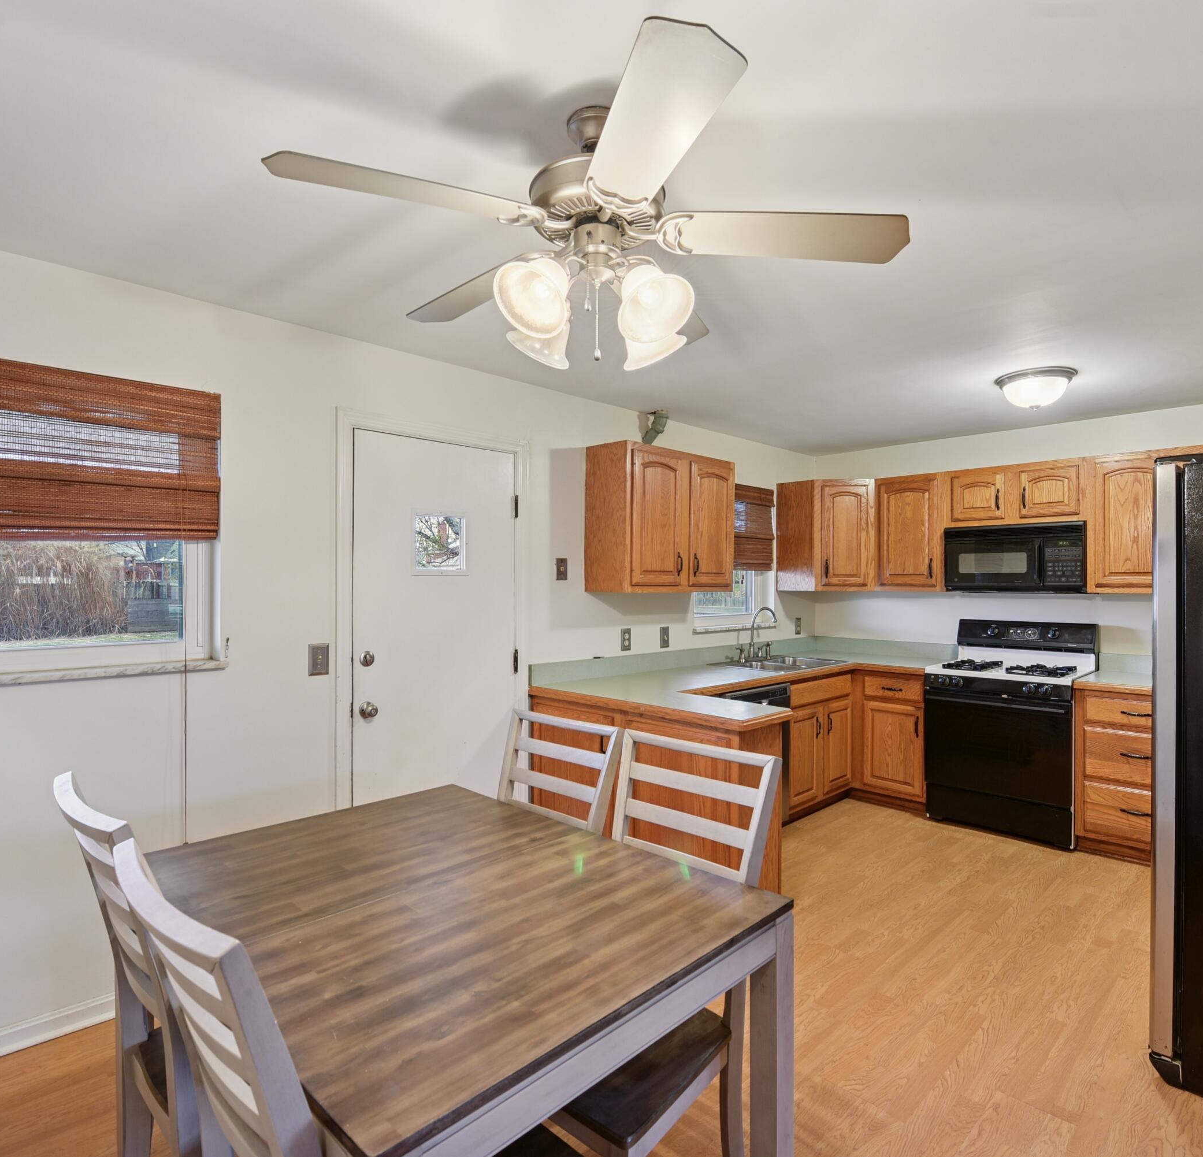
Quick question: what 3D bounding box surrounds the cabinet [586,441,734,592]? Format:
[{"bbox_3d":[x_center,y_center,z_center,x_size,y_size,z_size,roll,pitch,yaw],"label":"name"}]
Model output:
[{"bbox_3d":[0.367,-0.308,3.855,0.933,0.775,0.320,1,-1,-44],"label":"cabinet"}]

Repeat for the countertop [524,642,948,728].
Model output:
[{"bbox_3d":[1.123,0.517,3.952,2.892,0.140,1.277,0,0,-44],"label":"countertop"}]

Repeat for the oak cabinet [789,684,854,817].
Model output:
[{"bbox_3d":[1.164,1.005,4.394,0.790,0.825,0.610,1,-1,-44],"label":"oak cabinet"}]

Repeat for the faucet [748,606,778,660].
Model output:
[{"bbox_3d":[1.081,0.371,4.562,0.070,0.357,0.220,1,-1,-44],"label":"faucet"}]

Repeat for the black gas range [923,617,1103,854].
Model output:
[{"bbox_3d":[2.463,0.871,4.063,0.650,1.193,0.754,1,-1,-44],"label":"black gas range"}]

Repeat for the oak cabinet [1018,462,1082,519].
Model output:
[{"bbox_3d":[2.735,-0.514,4.066,0.322,0.345,0.370,1,-1,-44],"label":"oak cabinet"}]

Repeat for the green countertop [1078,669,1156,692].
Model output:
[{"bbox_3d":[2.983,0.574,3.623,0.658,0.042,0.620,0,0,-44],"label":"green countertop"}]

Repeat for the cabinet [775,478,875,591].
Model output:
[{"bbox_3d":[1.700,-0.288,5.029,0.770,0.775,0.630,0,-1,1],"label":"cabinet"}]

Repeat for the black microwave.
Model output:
[{"bbox_3d":[2.586,-0.118,4.184,0.365,0.409,0.758,1,-1,-44],"label":"black microwave"}]

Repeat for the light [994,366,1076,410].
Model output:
[{"bbox_3d":[2.061,-0.889,3.203,0.332,0.165,0.332,0,0,-44],"label":"light"}]

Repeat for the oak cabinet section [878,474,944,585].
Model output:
[{"bbox_3d":[2.161,-0.296,4.620,0.330,0.770,0.427,1,0,-43],"label":"oak cabinet section"}]

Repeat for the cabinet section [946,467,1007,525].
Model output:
[{"bbox_3d":[2.453,-0.504,4.310,0.330,0.346,0.355,1,0,-43],"label":"cabinet section"}]

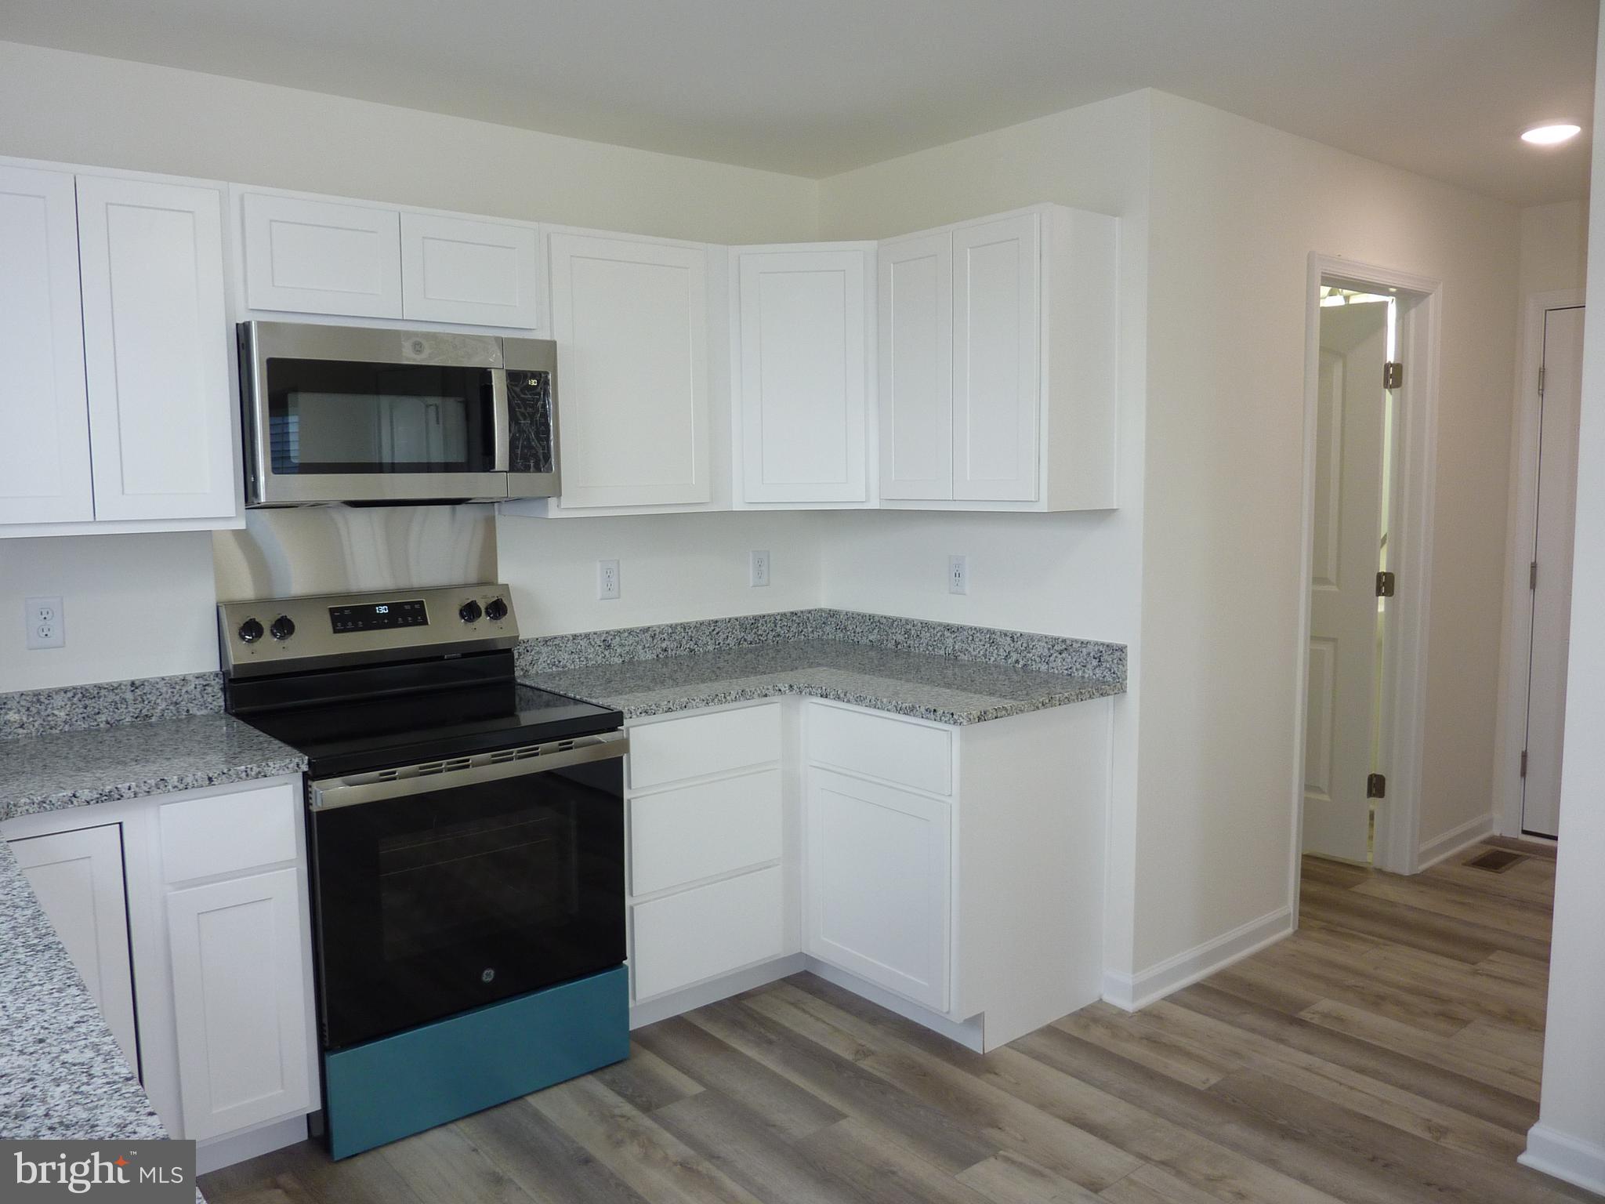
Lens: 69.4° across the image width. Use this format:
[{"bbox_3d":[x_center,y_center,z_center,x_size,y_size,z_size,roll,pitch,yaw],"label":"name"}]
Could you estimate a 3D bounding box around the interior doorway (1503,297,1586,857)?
[{"bbox_3d":[3.112,-0.090,4.243,0.089,2.130,0.953,-6,7,-39],"label":"interior doorway"}]

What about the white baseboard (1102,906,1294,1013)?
[{"bbox_3d":[1.226,1.054,3.531,0.882,0.097,0.102,-6,8,-39],"label":"white baseboard"}]

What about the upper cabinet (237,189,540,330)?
[{"bbox_3d":[-1.068,-0.821,2.924,0.757,0.307,0.322,-6,8,-39],"label":"upper cabinet"}]

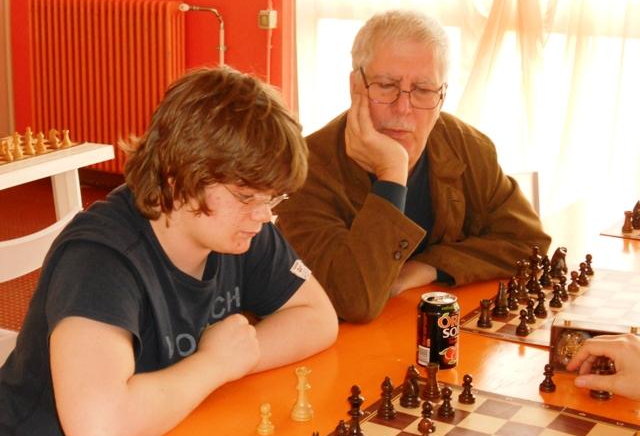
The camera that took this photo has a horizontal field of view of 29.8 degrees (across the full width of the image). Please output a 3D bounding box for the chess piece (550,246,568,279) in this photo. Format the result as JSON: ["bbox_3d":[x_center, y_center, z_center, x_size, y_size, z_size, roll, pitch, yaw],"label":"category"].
[{"bbox_3d":[0.472,0.086,2.366,0.032,0.060,0.032,3,15,11],"label":"chess piece"}]

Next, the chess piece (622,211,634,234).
[{"bbox_3d":[0.684,0.010,2.667,0.025,0.049,0.025,9,16,29],"label":"chess piece"}]

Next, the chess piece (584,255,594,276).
[{"bbox_3d":[0.525,0.092,2.346,0.025,0.044,0.025,9,16,29],"label":"chess piece"}]

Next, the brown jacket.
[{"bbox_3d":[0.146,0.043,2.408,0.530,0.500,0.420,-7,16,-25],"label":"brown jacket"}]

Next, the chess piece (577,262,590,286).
[{"bbox_3d":[0.509,0.107,2.320,0.024,0.044,0.024,9,17,29],"label":"chess piece"}]

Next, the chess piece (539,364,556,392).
[{"bbox_3d":[0.339,0.237,1.781,0.025,0.043,0.025,9,16,29],"label":"chess piece"}]

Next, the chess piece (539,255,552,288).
[{"bbox_3d":[0.426,0.102,2.260,0.025,0.064,0.025,9,16,29],"label":"chess piece"}]

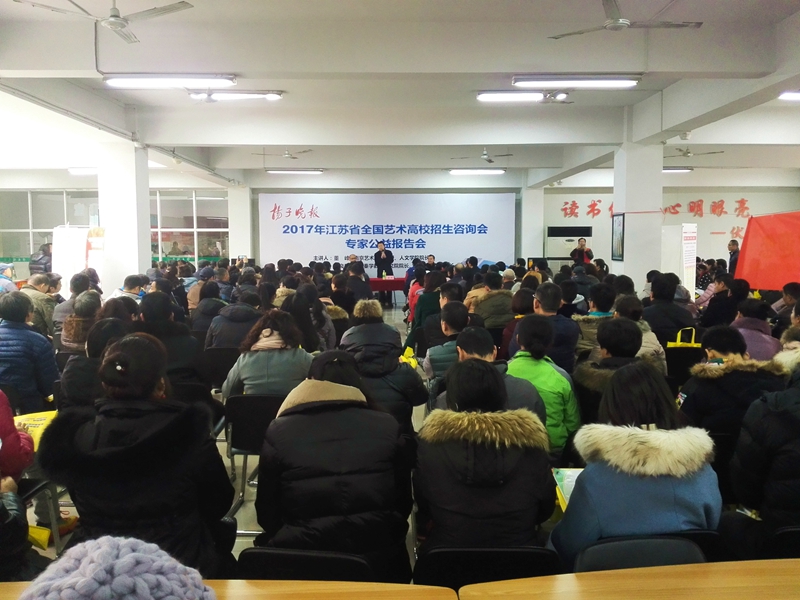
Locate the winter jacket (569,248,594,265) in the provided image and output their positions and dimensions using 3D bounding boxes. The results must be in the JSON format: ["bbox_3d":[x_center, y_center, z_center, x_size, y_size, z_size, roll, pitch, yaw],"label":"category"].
[{"bbox_3d":[3.873,-0.822,14.300,0.560,0.620,0.380,0,5,-1],"label":"winter jacket"}]

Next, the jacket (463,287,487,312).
[{"bbox_3d":[1.020,0.083,8.600,0.460,0.600,0.400,0,5,-1],"label":"jacket"}]

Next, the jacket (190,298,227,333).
[{"bbox_3d":[-1.913,0.259,6.800,0.480,0.600,0.400,0,5,3],"label":"jacket"}]

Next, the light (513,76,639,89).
[{"bbox_3d":[1.722,-2.109,6.500,1.270,0.090,0.140,0,5,-1],"label":"light"}]

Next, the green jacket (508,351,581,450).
[{"bbox_3d":[0.716,0.518,3.565,0.450,0.560,0.380,0,5,-4],"label":"green jacket"}]

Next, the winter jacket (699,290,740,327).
[{"bbox_3d":[3.507,0.244,7.287,0.500,0.640,0.420,-3,5,-31],"label":"winter jacket"}]

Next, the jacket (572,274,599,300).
[{"bbox_3d":[2.600,-0.013,9.600,0.520,0.640,0.400,0,5,-4],"label":"jacket"}]

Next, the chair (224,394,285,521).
[{"bbox_3d":[-0.749,0.877,3.970,0.460,0.780,0.500,0,5,-1],"label":"chair"}]

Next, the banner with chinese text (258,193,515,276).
[{"bbox_3d":[-0.349,-1.419,17.741,6.800,2.900,0.060,0,5,-1],"label":"banner with chinese text"}]

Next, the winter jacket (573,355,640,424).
[{"bbox_3d":[1.126,0.568,3.422,0.490,0.660,0.430,0,5,-5],"label":"winter jacket"}]

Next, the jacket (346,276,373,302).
[{"bbox_3d":[-0.672,-0.095,11.118,0.460,0.580,0.380,0,5,-1],"label":"jacket"}]

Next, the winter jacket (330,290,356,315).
[{"bbox_3d":[-0.728,0.159,8.635,0.490,0.620,0.420,0,5,2],"label":"winter jacket"}]

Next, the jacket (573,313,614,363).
[{"bbox_3d":[1.675,0.413,5.600,0.530,0.630,0.400,-1,5,-6],"label":"jacket"}]

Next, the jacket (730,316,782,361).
[{"bbox_3d":[2.686,0.427,5.150,0.500,0.620,0.400,-1,5,-11],"label":"jacket"}]

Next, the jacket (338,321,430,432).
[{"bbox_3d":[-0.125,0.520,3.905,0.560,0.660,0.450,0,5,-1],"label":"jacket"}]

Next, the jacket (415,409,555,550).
[{"bbox_3d":[0.284,0.643,2.250,0.490,0.660,0.420,0,5,-1],"label":"jacket"}]

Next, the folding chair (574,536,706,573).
[{"bbox_3d":[0.683,1.056,2.143,0.440,0.820,0.500,0,5,-4],"label":"folding chair"}]

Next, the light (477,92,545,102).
[{"bbox_3d":[1.692,-2.804,9.257,1.260,0.100,0.120,0,5,-1],"label":"light"}]

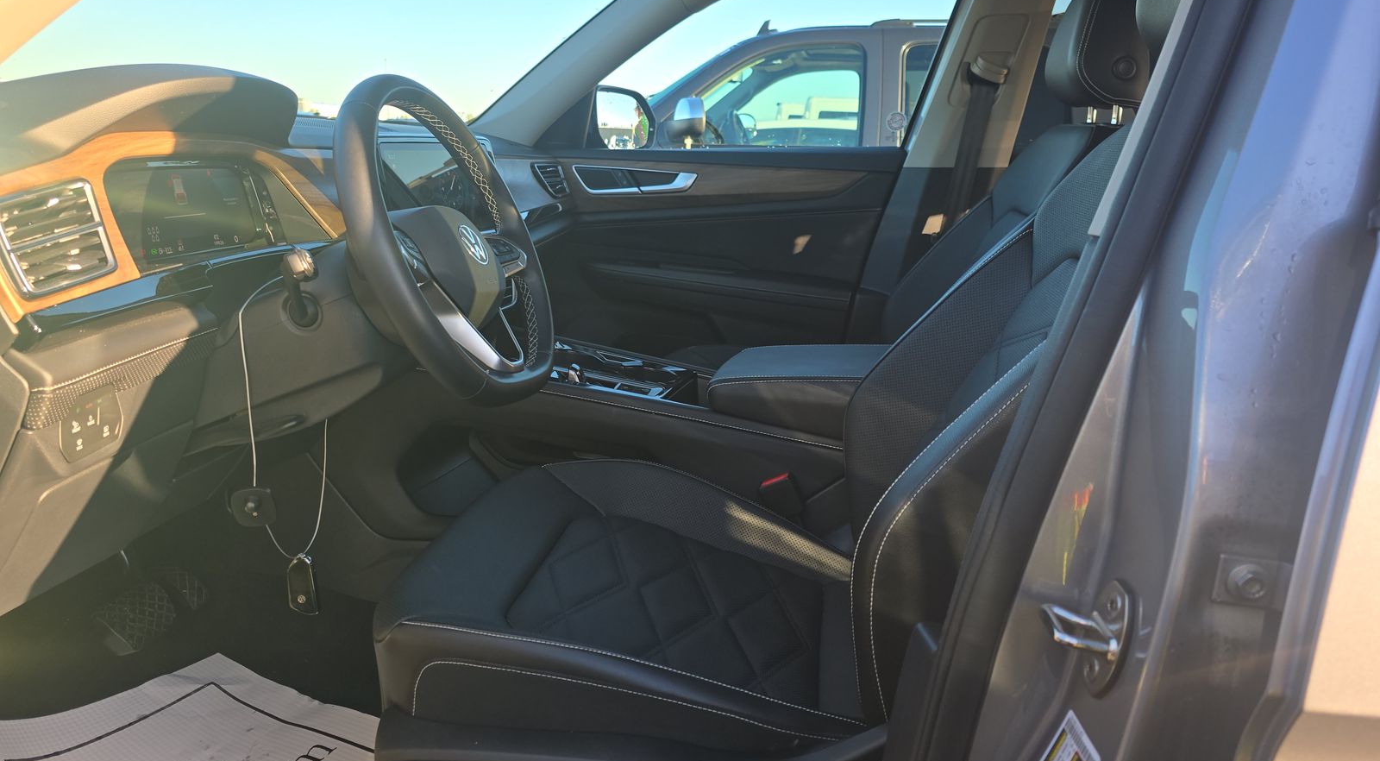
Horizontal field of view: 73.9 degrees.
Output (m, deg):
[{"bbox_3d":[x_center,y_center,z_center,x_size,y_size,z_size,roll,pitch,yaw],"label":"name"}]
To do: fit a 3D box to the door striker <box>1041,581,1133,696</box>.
[{"bbox_3d":[0.219,0.139,0.503,0.042,0.068,0.036,3,15,9],"label":"door striker"}]

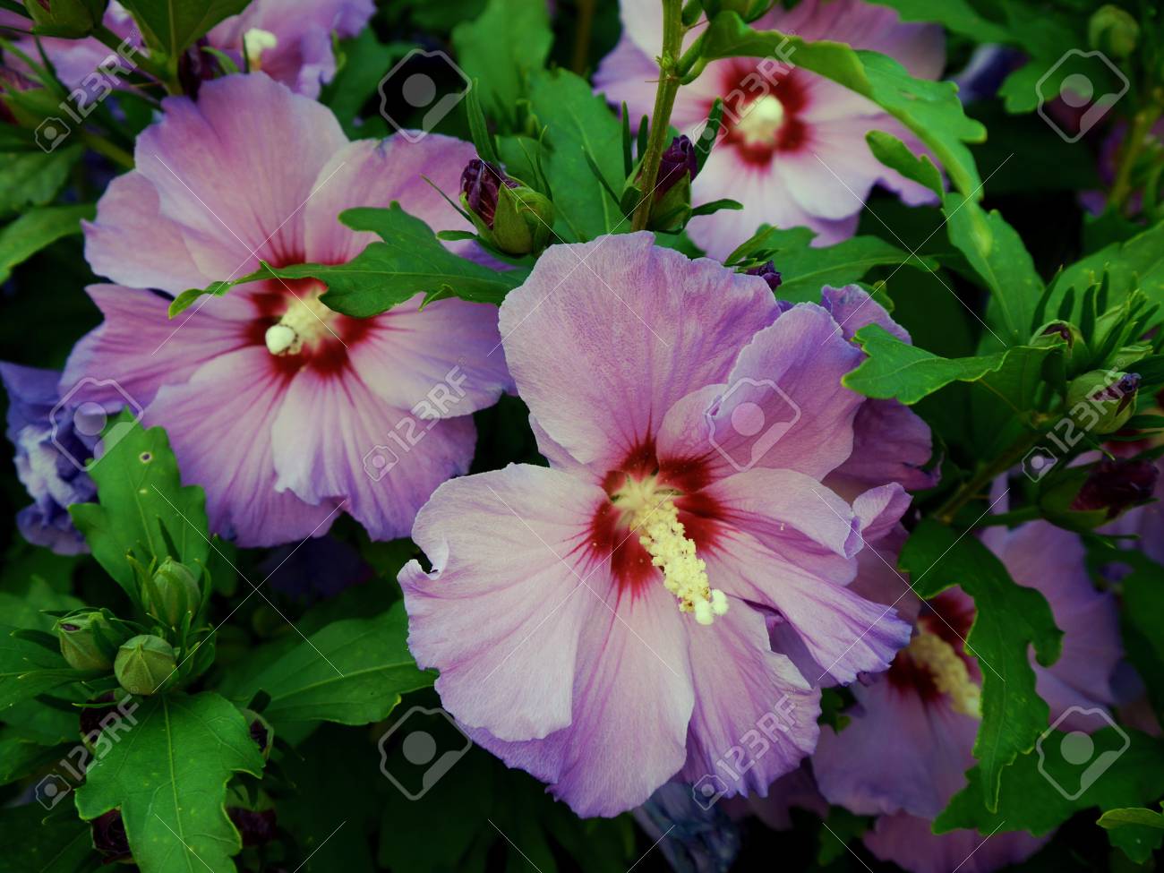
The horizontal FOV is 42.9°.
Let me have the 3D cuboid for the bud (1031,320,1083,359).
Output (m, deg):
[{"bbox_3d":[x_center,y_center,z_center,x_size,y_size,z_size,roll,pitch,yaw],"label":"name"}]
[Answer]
[{"bbox_3d":[0.111,-0.021,0.345,0.013,0.015,0.013,-9,57,15],"label":"bud"}]

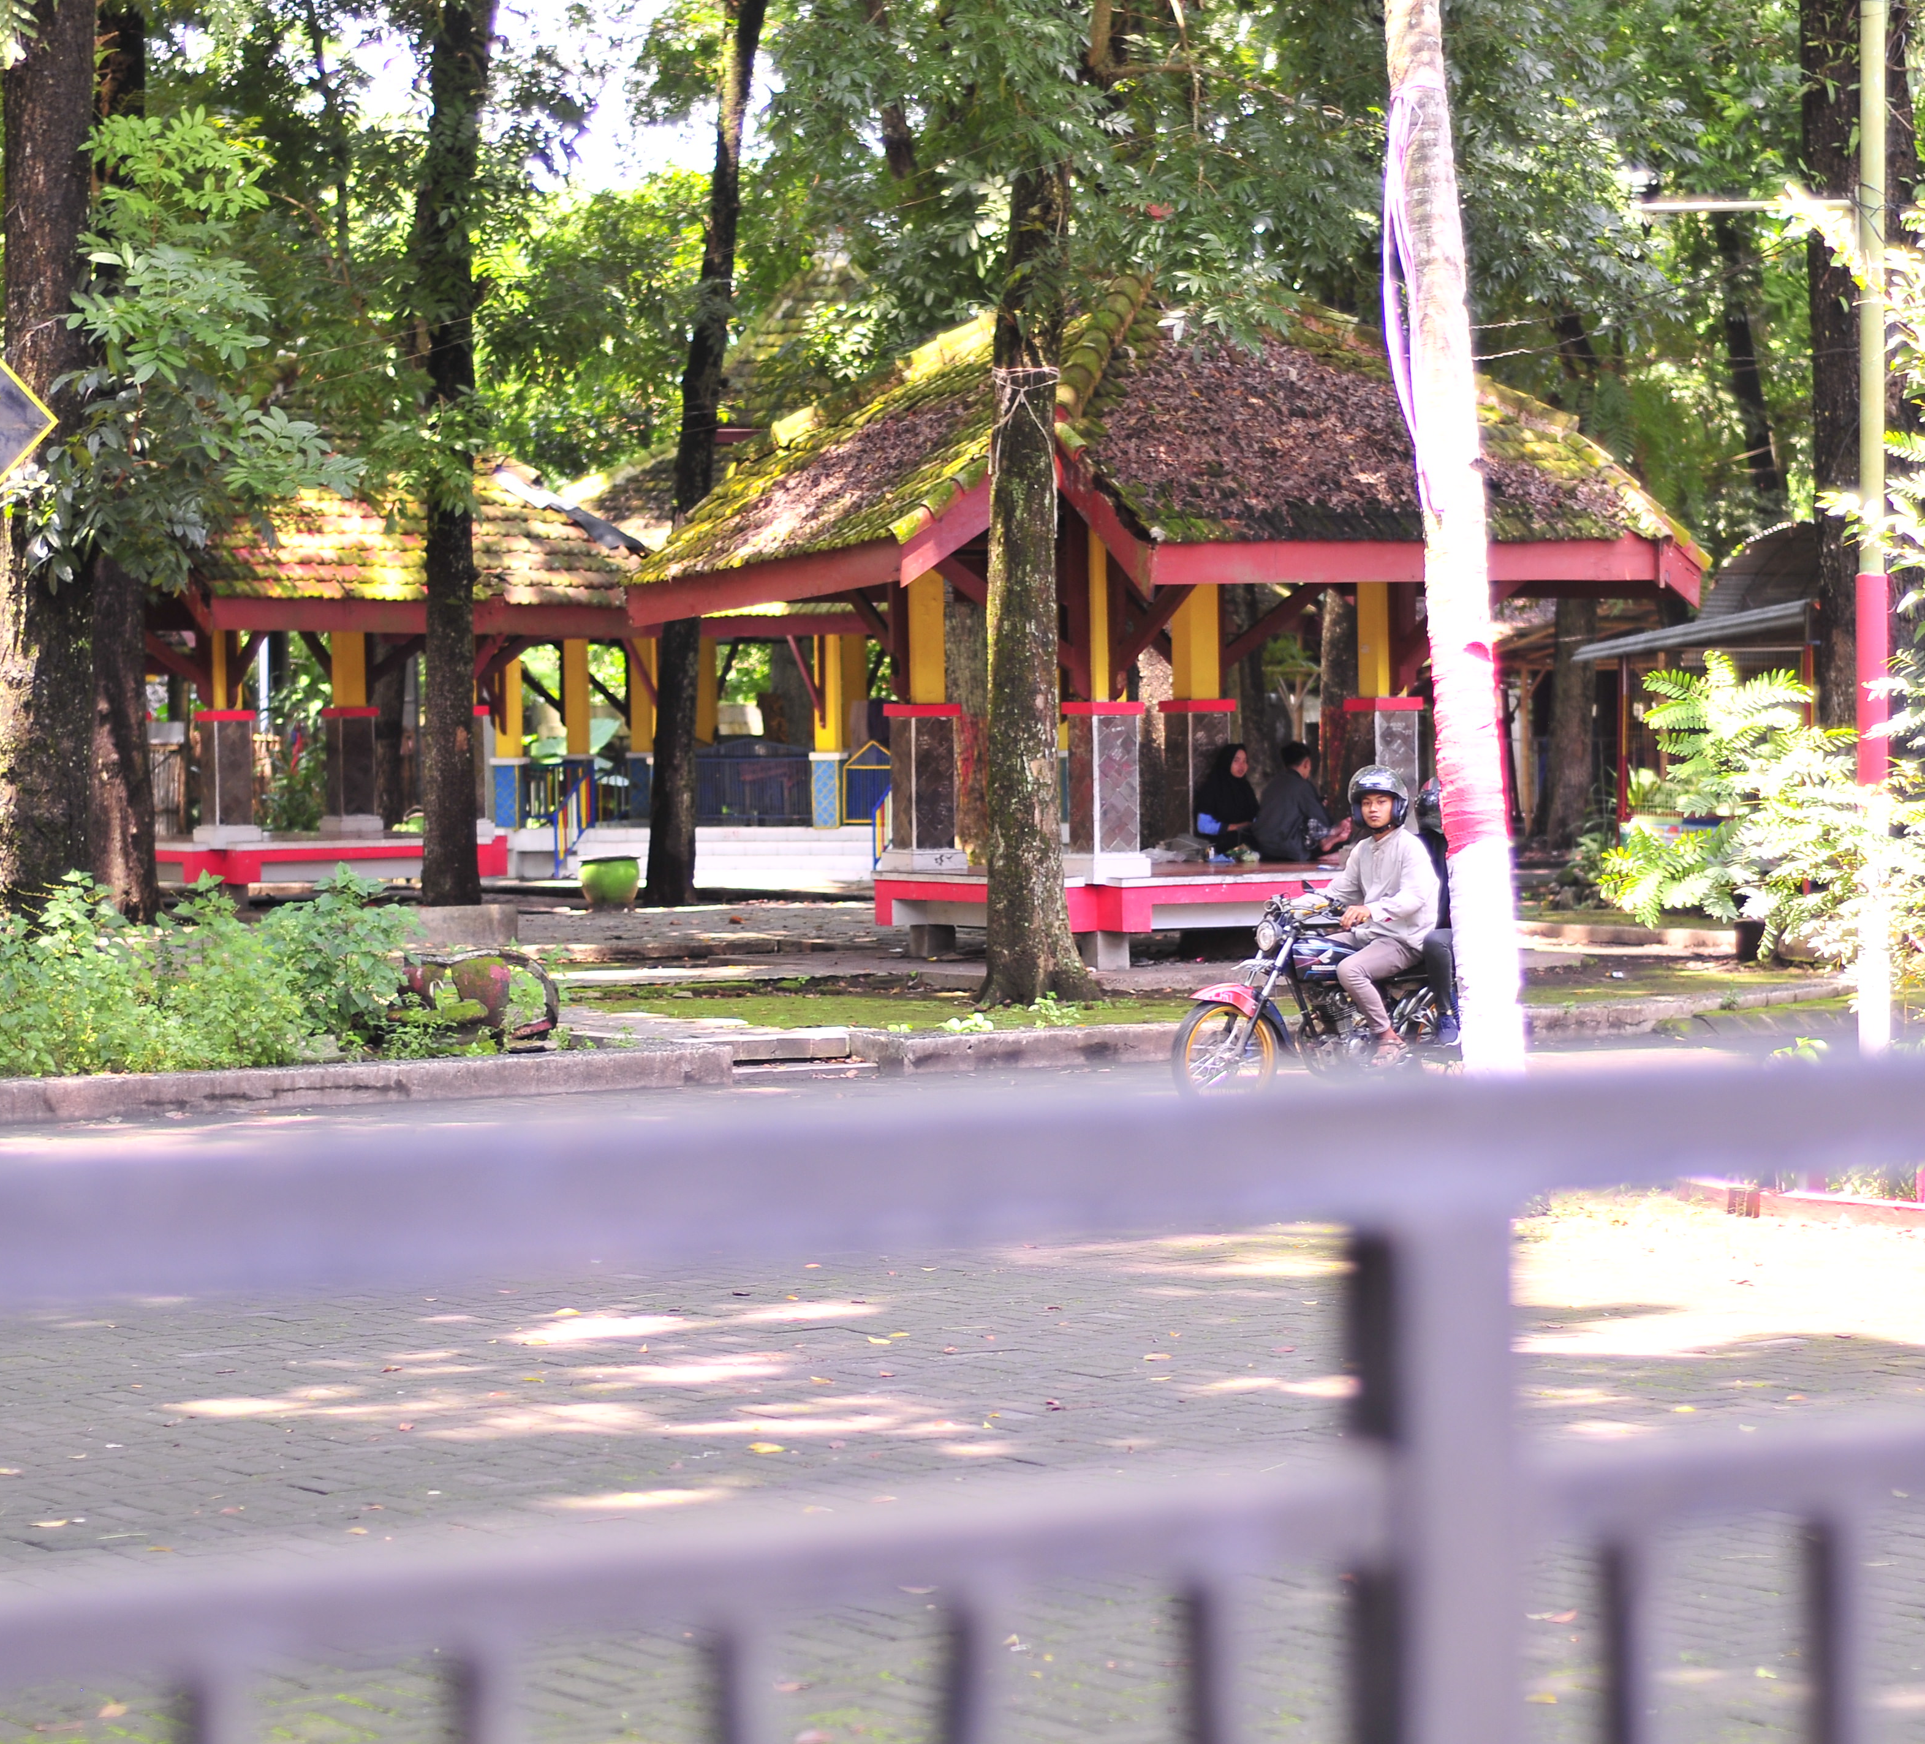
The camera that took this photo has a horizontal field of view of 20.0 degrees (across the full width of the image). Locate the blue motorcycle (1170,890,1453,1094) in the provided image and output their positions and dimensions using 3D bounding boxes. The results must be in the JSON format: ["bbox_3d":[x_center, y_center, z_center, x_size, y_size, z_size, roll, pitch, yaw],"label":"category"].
[{"bbox_3d":[1.886,0.572,26.200,1.950,1.070,0.730,-2,1,-30],"label":"blue motorcycle"}]

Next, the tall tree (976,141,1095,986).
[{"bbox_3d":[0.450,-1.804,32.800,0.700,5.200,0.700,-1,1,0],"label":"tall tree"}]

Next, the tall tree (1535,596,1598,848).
[{"bbox_3d":[6.635,-1.656,60.000,0.600,2.900,0.600,-1,1,0],"label":"tall tree"}]

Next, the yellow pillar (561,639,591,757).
[{"bbox_3d":[-3.559,-1.631,50.500,0.240,1.150,0.240,-1,2,-4],"label":"yellow pillar"}]

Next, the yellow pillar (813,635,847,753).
[{"bbox_3d":[-1.591,-2.162,65.500,0.260,1.500,0.260,-1,1,21],"label":"yellow pillar"}]

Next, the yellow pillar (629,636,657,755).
[{"bbox_3d":[-3.128,-1.774,53.500,0.190,1.230,0.190,0,2,20],"label":"yellow pillar"}]

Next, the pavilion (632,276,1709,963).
[{"bbox_3d":[1.375,-1.920,38.600,6.200,5.000,6.200,-2,1,-29],"label":"pavilion"}]

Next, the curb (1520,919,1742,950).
[{"bbox_3d":[4.857,0.486,39.800,0.220,0.180,2.700,-2,1,-32],"label":"curb"}]

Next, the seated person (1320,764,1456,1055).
[{"bbox_3d":[1.972,0.197,26.200,0.720,1.410,0.580,-2,1,-40],"label":"seated person"}]

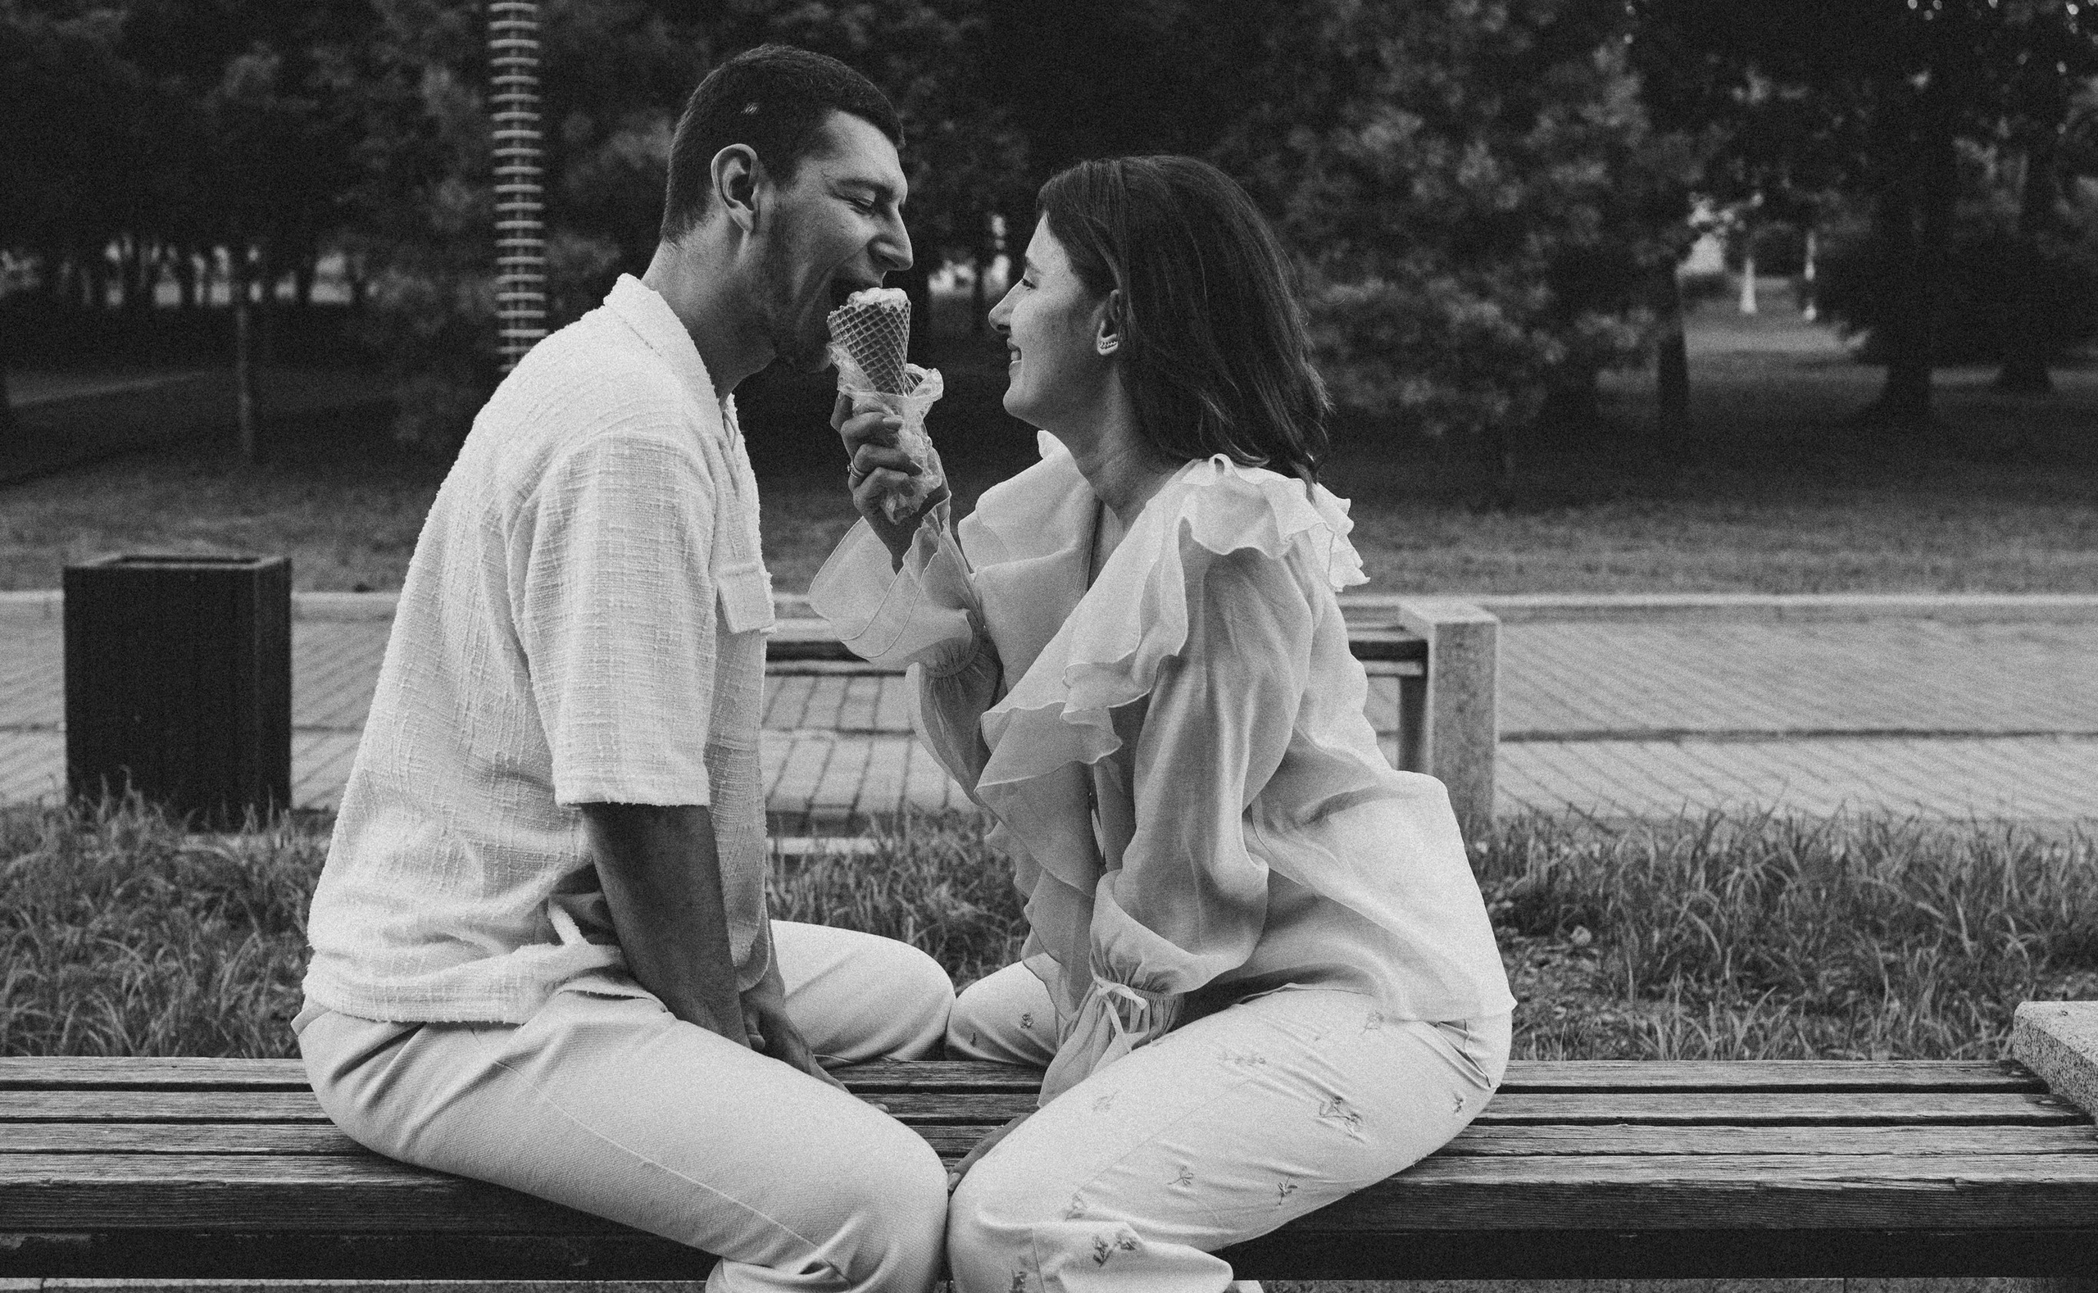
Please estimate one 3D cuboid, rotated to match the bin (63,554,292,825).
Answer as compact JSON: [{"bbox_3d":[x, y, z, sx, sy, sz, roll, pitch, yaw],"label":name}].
[{"bbox_3d":[-1.754,0.091,6.220,0.380,0.525,0.325,0,7,1],"label":"bin"}]

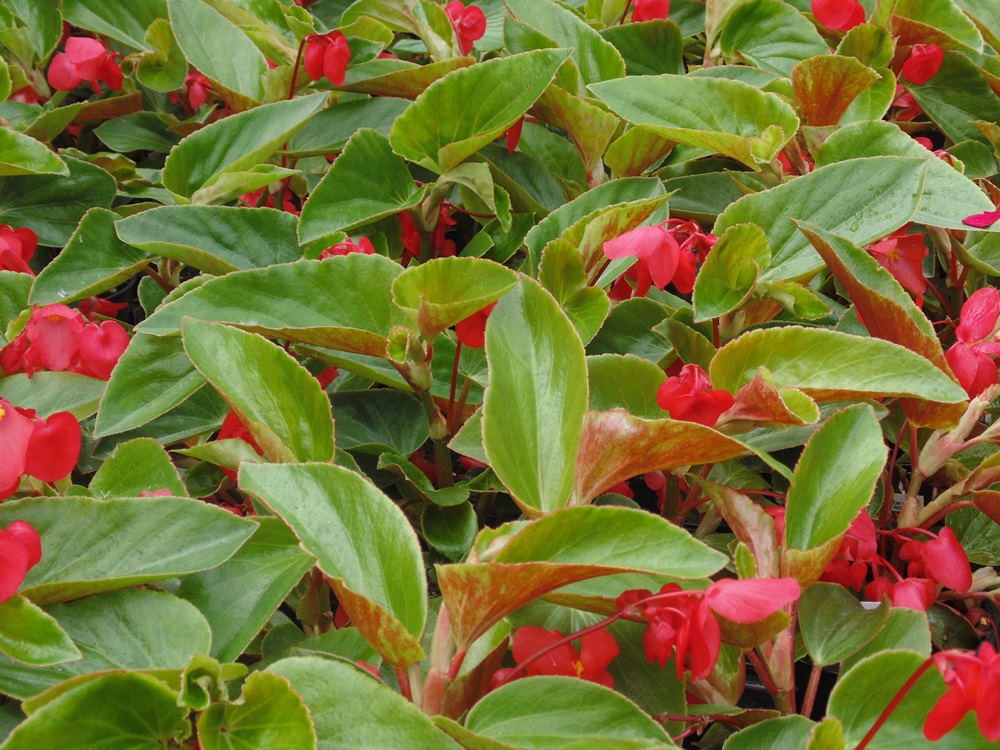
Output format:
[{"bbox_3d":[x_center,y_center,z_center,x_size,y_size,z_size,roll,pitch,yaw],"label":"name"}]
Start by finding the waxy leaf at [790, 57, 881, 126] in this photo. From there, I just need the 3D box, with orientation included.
[{"bbox_3d":[0.202,-0.171,1.135,0.054,0.046,0.027,0,35,0],"label":"waxy leaf"}]

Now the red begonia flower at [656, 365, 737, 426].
[{"bbox_3d":[0.104,0.011,1.000,0.041,0.028,0.032,0,36,0],"label":"red begonia flower"}]

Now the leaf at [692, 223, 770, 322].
[{"bbox_3d":[0.118,-0.052,0.960,0.042,0.048,0.026,7,36,9],"label":"leaf"}]

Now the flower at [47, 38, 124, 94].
[{"bbox_3d":[-0.288,-0.215,1.300,0.046,0.034,0.032,10,37,13],"label":"flower"}]

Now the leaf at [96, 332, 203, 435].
[{"bbox_3d":[-0.186,0.004,1.030,0.095,0.022,0.054,-31,40,-18],"label":"leaf"}]

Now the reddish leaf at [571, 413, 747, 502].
[{"bbox_3d":[0.084,0.042,0.955,0.096,0.038,0.035,6,31,3],"label":"reddish leaf"}]

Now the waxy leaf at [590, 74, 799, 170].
[{"bbox_3d":[0.126,-0.167,1.230,0.130,0.028,0.052,19,45,3],"label":"waxy leaf"}]

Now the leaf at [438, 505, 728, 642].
[{"bbox_3d":[0.034,0.082,0.775,0.118,0.048,0.043,0,35,0],"label":"leaf"}]

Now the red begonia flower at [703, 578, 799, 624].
[{"bbox_3d":[0.095,0.085,0.710,0.035,0.015,0.019,7,31,6],"label":"red begonia flower"}]

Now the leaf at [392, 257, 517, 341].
[{"bbox_3d":[-0.023,-0.037,0.920,0.061,0.034,0.032,0,35,0],"label":"leaf"}]

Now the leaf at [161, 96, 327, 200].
[{"bbox_3d":[-0.165,-0.145,1.200,0.110,0.028,0.050,-36,42,1],"label":"leaf"}]

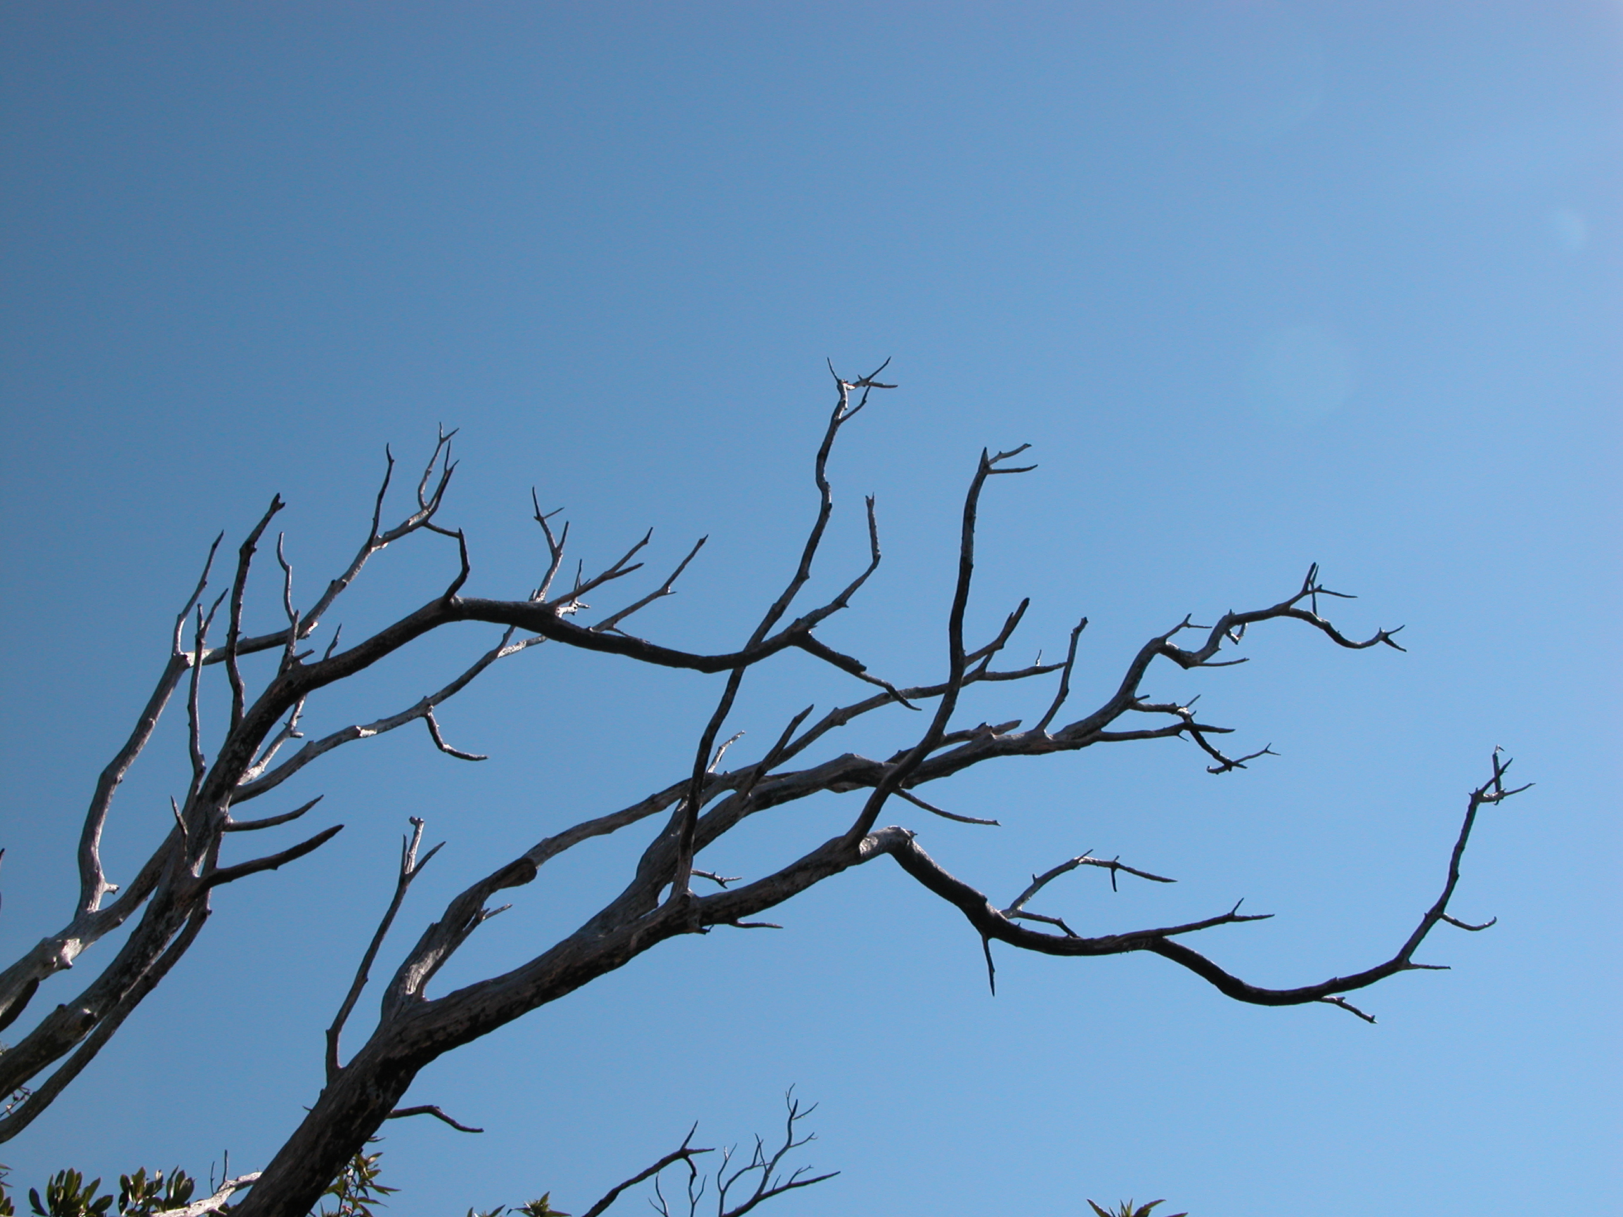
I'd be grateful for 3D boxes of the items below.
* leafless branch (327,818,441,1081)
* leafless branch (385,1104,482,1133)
[{"bbox_3d":[-0.843,0.672,5.000,0.225,0.510,0.160,0,-20,0],"label":"leafless branch"},{"bbox_3d":[-0.746,1.008,5.000,0.193,0.060,0.090,0,-20,0],"label":"leafless branch"}]

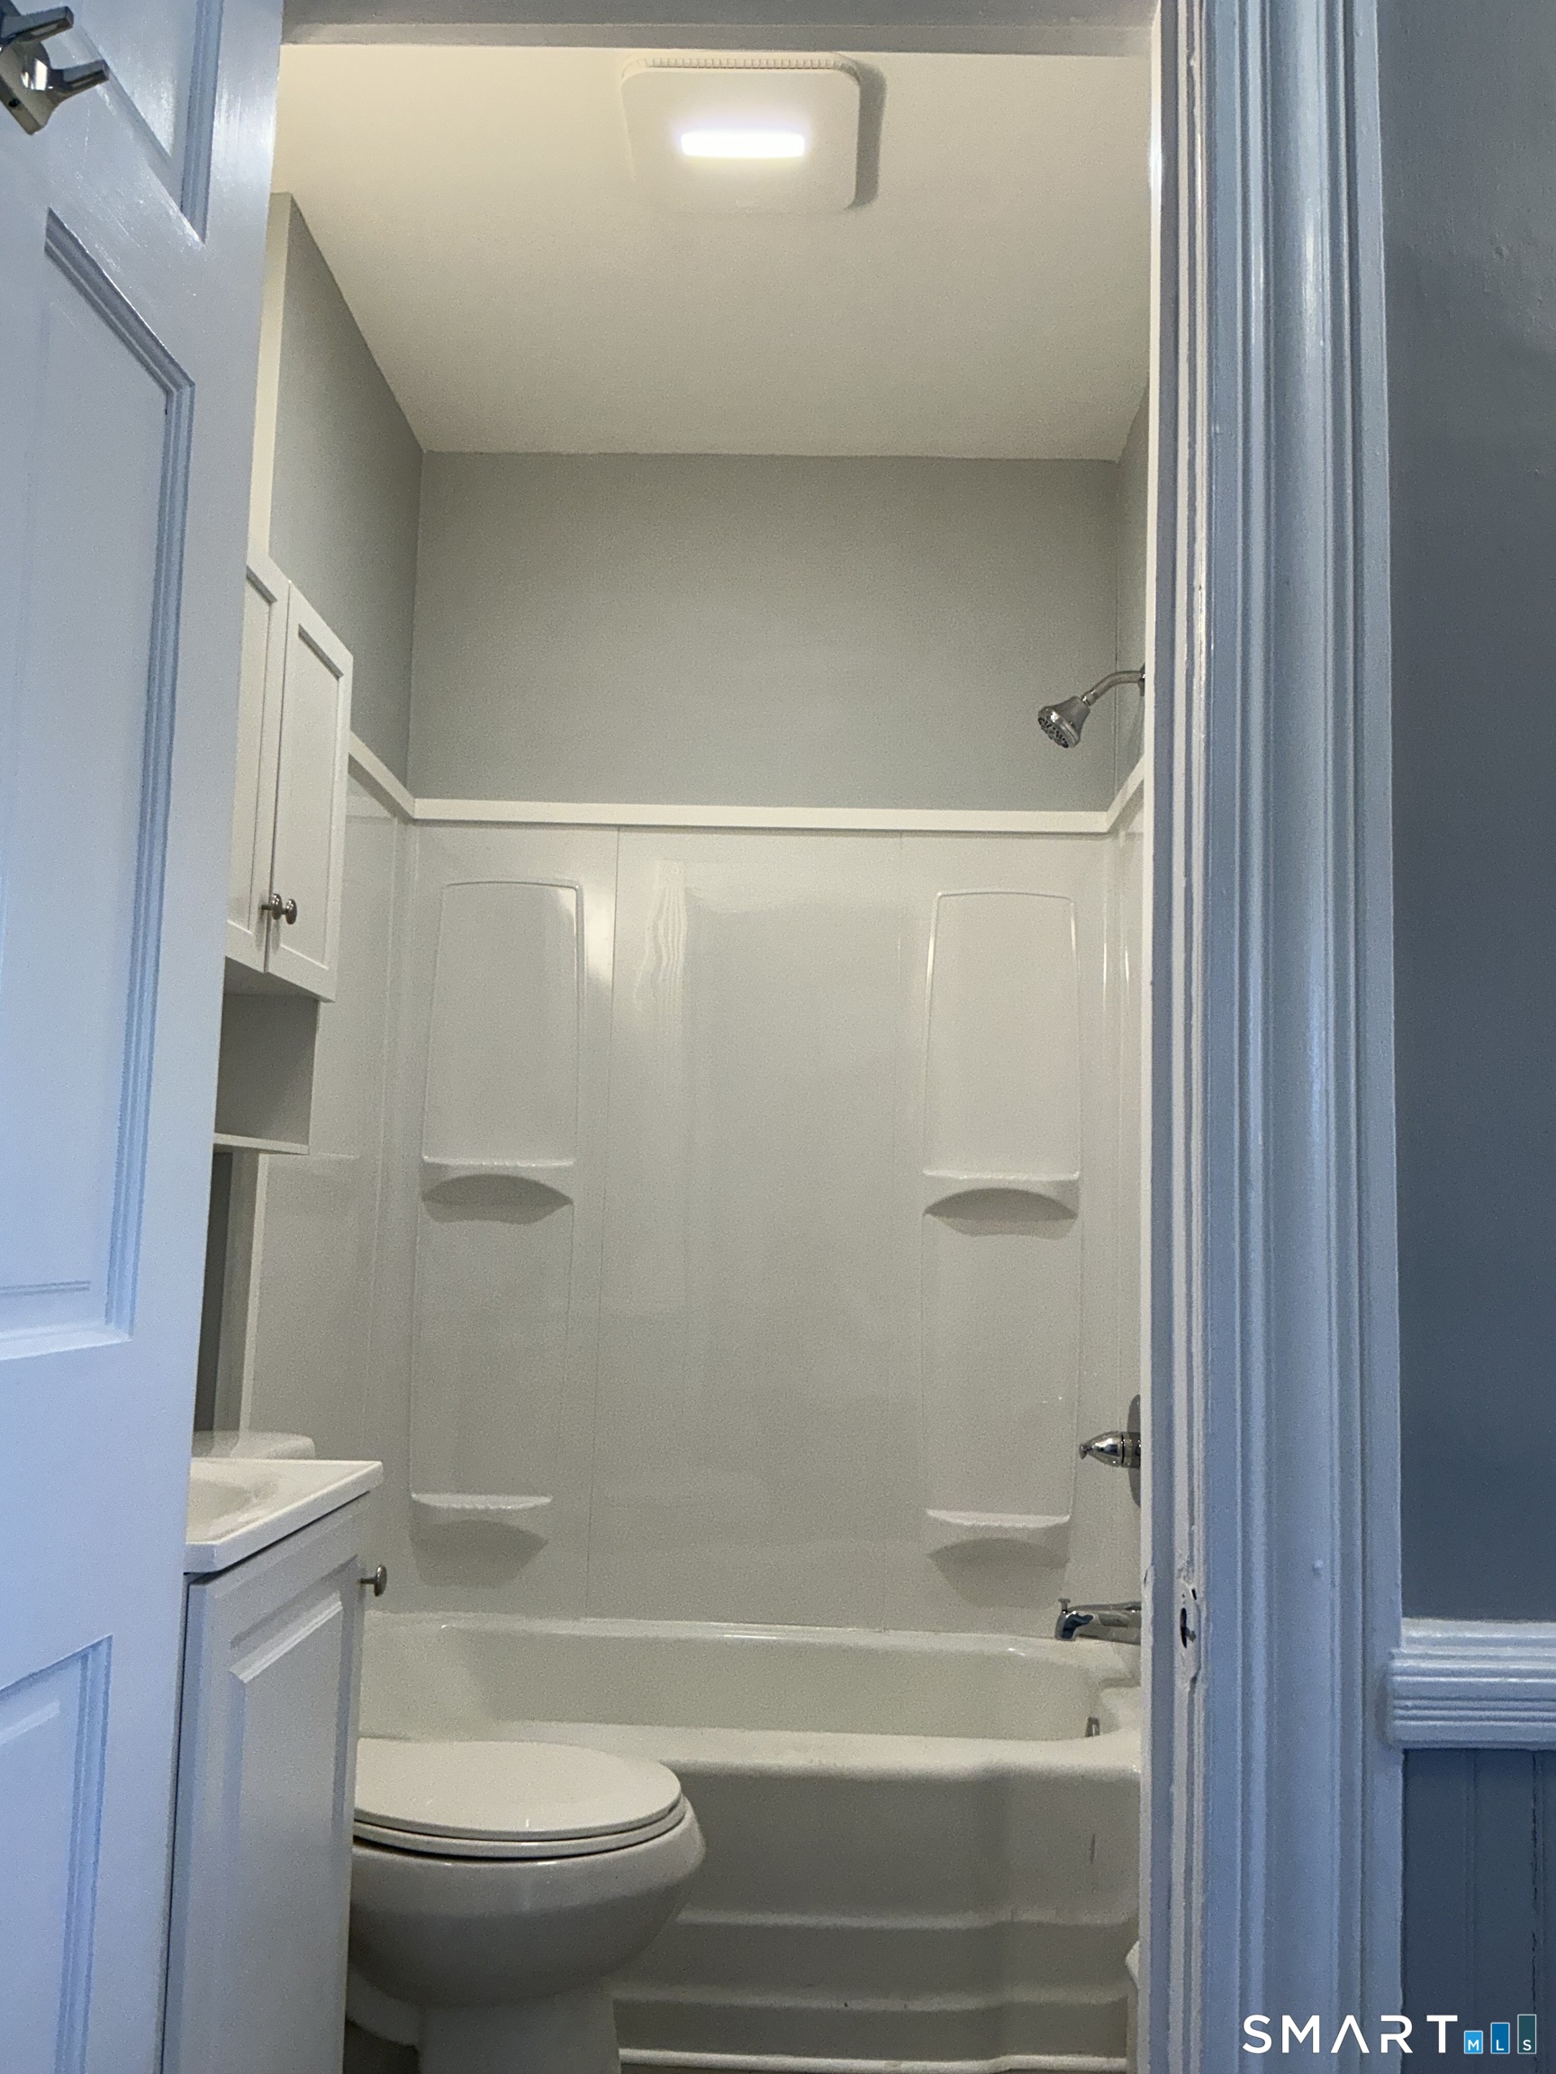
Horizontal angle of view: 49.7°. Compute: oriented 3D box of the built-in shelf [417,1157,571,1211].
[{"bbox_3d":[-0.511,0.257,3.018,0.284,0.080,0.088,1,-7,2],"label":"built-in shelf"}]

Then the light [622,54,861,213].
[{"bbox_3d":[-0.045,-1.233,2.291,0.310,0.033,0.305,1,-7,2],"label":"light"}]

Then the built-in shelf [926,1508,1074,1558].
[{"bbox_3d":[0.387,0.877,2.915,0.260,0.084,0.088,1,-7,2],"label":"built-in shelf"}]

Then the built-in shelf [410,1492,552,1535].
[{"bbox_3d":[-0.531,0.851,2.946,0.255,0.075,0.088,1,-7,2],"label":"built-in shelf"}]

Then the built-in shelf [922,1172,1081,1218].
[{"bbox_3d":[0.402,0.279,2.987,0.284,0.078,0.088,1,-7,2],"label":"built-in shelf"}]

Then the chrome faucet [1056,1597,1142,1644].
[{"bbox_3d":[0.513,0.936,2.683,0.136,0.068,0.055,1,-7,2],"label":"chrome faucet"}]

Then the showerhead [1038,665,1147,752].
[{"bbox_3d":[0.538,-0.561,2.864,0.188,0.150,0.082,1,-7,2],"label":"showerhead"}]

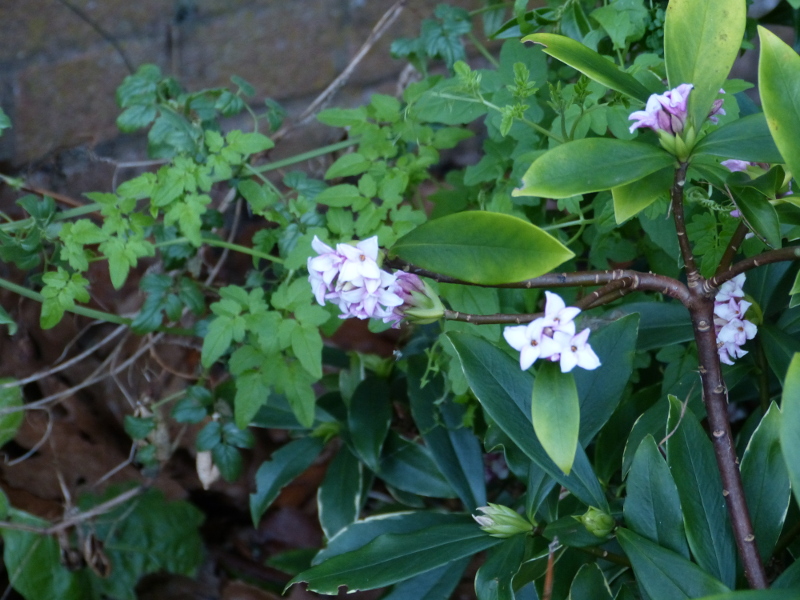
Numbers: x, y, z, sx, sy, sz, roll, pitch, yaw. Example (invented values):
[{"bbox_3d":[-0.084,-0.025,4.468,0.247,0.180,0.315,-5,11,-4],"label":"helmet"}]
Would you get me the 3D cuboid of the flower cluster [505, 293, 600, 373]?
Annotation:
[{"bbox_3d":[0.054,0.012,1.070,0.034,0.030,0.020,3,3,6],"label":"flower cluster"}]

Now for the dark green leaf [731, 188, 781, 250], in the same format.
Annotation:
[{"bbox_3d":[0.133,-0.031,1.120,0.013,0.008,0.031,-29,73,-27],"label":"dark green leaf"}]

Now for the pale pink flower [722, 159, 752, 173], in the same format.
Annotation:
[{"bbox_3d":[0.137,-0.055,1.220,0.013,0.008,0.012,14,29,26],"label":"pale pink flower"}]

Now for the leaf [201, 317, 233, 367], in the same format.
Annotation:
[{"bbox_3d":[-0.076,0.017,1.248,0.010,0.006,0.027,18,54,16],"label":"leaf"}]

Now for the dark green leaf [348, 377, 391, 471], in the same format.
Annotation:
[{"bbox_3d":[-0.012,0.052,1.260,0.018,0.009,0.046,-2,63,-4],"label":"dark green leaf"}]

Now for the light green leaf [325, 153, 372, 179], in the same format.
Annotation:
[{"bbox_3d":[-0.024,-0.062,1.380,0.024,0.006,0.011,-20,56,-12],"label":"light green leaf"}]

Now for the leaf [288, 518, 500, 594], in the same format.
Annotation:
[{"bbox_3d":[-0.001,0.099,1.160,0.088,0.012,0.024,-15,43,-12],"label":"leaf"}]

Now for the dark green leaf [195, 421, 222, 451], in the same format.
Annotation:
[{"bbox_3d":[-0.084,0.060,1.320,0.010,0.005,0.017,29,51,20],"label":"dark green leaf"}]

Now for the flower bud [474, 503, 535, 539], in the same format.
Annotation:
[{"bbox_3d":[0.041,0.087,1.185,0.027,0.012,0.012,13,-18,-21],"label":"flower bud"}]

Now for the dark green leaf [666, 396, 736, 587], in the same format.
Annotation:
[{"bbox_3d":[0.121,0.077,1.205,0.025,0.083,0.012,-17,14,0],"label":"dark green leaf"}]

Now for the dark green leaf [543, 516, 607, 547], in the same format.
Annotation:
[{"bbox_3d":[0.072,0.093,1.212,0.039,0.009,0.016,1,26,-40],"label":"dark green leaf"}]

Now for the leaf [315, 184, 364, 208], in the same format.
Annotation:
[{"bbox_3d":[-0.026,-0.044,1.262,0.020,0.006,0.010,-9,46,-14],"label":"leaf"}]

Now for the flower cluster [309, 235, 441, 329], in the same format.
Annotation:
[{"bbox_3d":[-0.010,-0.007,1.150,0.046,0.030,0.033,9,28,18],"label":"flower cluster"}]

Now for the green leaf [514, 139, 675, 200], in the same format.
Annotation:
[{"bbox_3d":[0.069,-0.046,1.070,0.060,0.011,0.022,-14,53,-12],"label":"green leaf"}]

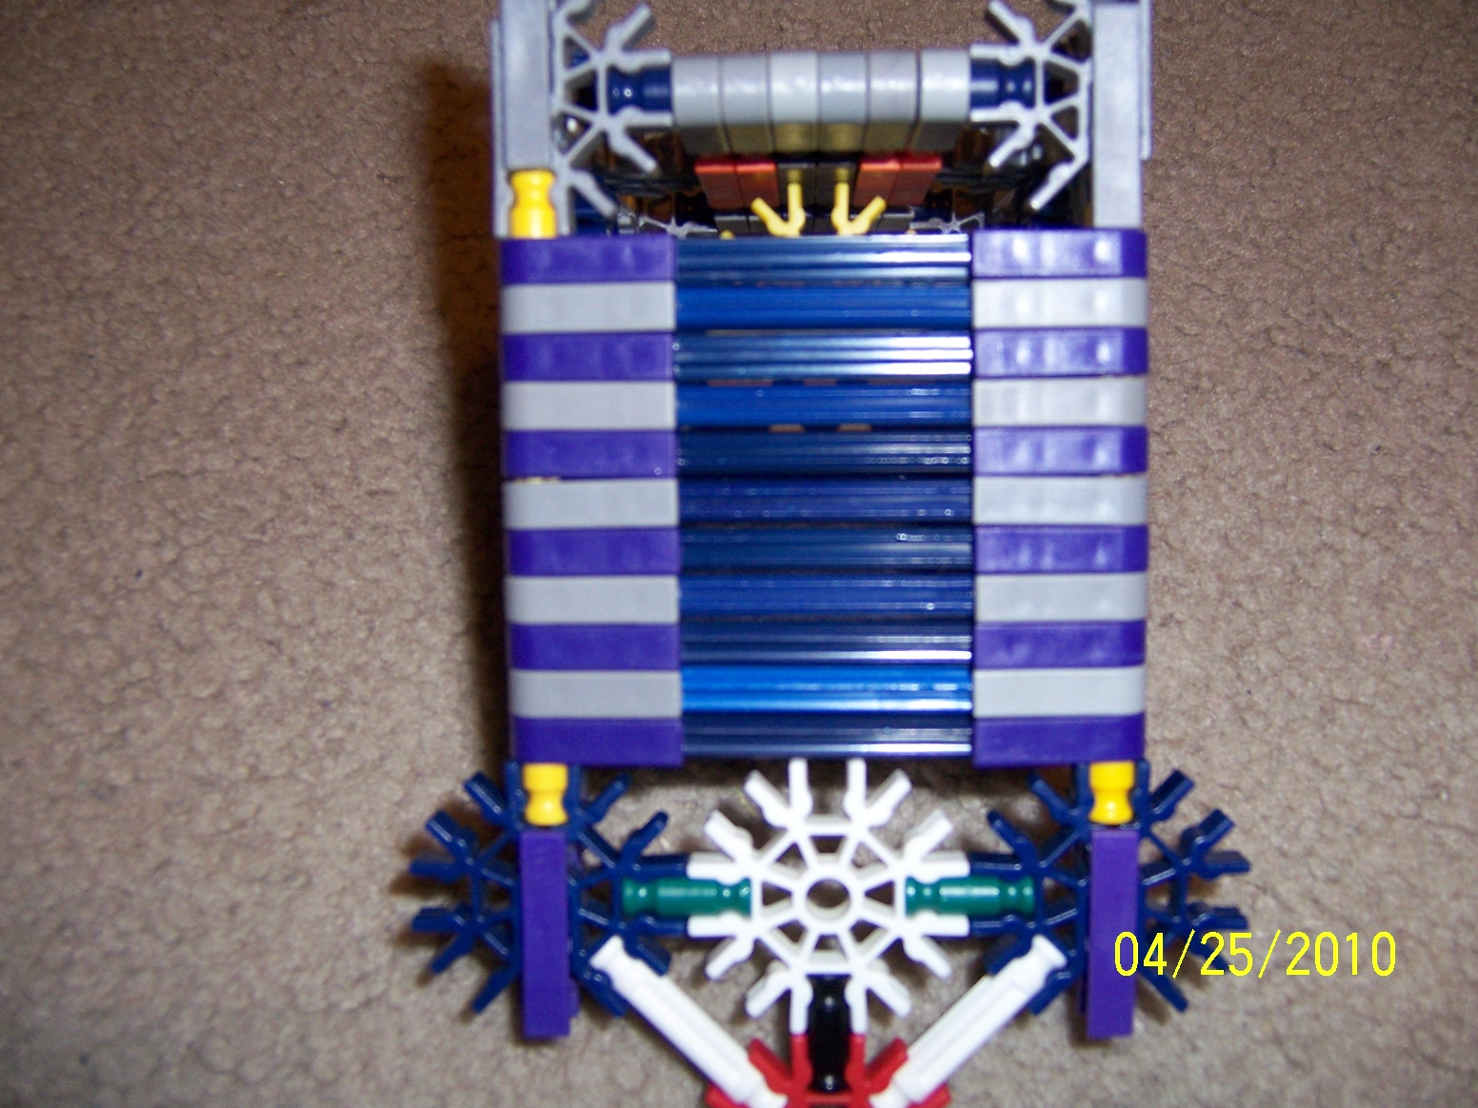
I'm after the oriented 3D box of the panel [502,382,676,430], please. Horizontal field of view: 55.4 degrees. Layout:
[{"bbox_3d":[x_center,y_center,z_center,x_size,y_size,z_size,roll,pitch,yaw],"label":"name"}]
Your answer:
[{"bbox_3d":[-0.019,-0.019,0.186,0.022,0.012,0.006,-1,94,0],"label":"panel"}]

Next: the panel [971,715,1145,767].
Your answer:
[{"bbox_3d":[0.041,0.024,0.189,0.022,0.012,0.006,-1,94,0],"label":"panel"}]

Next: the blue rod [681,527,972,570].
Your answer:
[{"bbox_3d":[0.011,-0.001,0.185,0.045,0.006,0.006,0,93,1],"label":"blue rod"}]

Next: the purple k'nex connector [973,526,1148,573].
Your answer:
[{"bbox_3d":[0.041,-0.001,0.187,0.022,0.015,0.006,0,94,1],"label":"purple k'nex connector"}]

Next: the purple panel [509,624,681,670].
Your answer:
[{"bbox_3d":[-0.018,0.012,0.189,0.022,0.015,0.006,0,94,1],"label":"purple panel"}]

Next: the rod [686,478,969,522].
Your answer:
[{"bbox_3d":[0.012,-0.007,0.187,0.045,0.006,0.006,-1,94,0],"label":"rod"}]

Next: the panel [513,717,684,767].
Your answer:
[{"bbox_3d":[-0.018,0.024,0.189,0.022,0.012,0.006,-1,94,0],"label":"panel"}]

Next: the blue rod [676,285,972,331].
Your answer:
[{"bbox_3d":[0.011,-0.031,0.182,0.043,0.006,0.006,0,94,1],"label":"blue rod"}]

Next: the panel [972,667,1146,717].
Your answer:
[{"bbox_3d":[0.042,0.018,0.189,0.022,0.012,0.006,-1,94,0],"label":"panel"}]

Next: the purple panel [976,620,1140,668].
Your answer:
[{"bbox_3d":[0.041,0.011,0.188,0.022,0.015,0.006,0,94,1],"label":"purple panel"}]

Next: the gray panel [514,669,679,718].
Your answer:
[{"bbox_3d":[-0.018,0.018,0.184,0.022,0.009,0.006,-1,94,0],"label":"gray panel"}]

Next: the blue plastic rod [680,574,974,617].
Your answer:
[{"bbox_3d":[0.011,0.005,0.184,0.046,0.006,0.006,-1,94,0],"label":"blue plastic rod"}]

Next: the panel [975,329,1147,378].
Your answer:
[{"bbox_3d":[0.041,-0.026,0.186,0.022,0.012,0.006,-1,94,0],"label":"panel"}]

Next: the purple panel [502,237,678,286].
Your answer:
[{"bbox_3d":[-0.019,-0.038,0.185,0.022,0.012,0.006,-1,94,0],"label":"purple panel"}]

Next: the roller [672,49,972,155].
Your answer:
[{"bbox_3d":[0.011,-0.060,0.186,0.037,0.023,0.009,-1,94,0],"label":"roller"}]

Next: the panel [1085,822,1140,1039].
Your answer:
[{"bbox_3d":[0.049,0.049,0.193,0.006,0.018,0.028,0,94,1],"label":"panel"}]

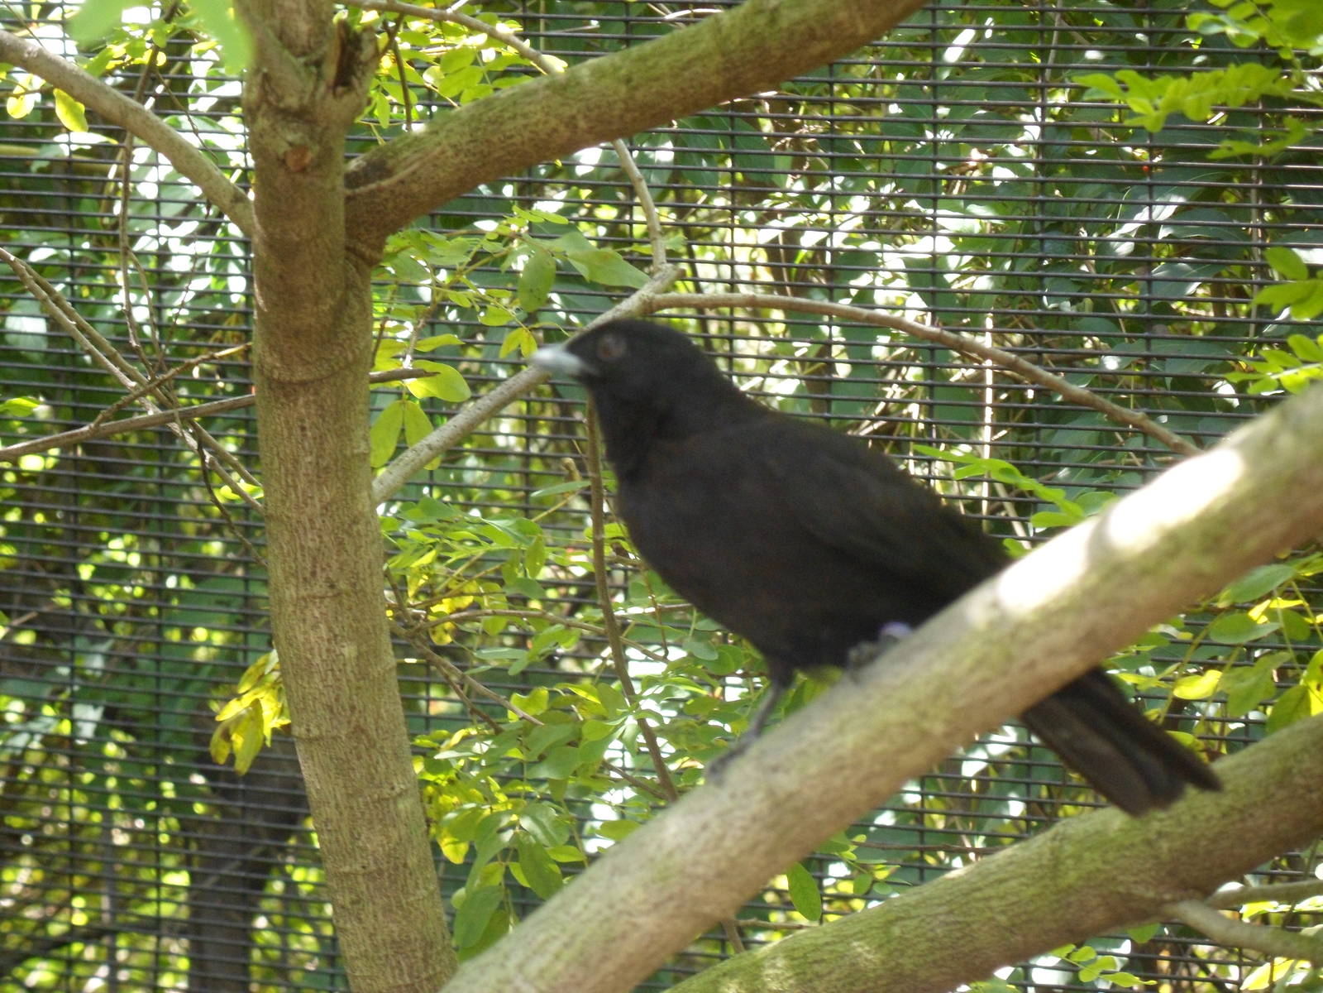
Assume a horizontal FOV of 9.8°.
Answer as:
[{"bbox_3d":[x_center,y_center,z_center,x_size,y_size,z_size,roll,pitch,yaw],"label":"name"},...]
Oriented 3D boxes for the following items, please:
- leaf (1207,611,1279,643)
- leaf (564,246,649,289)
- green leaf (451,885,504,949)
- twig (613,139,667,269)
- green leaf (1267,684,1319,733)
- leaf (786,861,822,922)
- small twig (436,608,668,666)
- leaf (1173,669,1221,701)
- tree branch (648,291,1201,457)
[{"bbox_3d":[0.361,0.081,4.760,0.045,0.019,0.013,-7,0,0],"label":"leaf"},{"bbox_3d":[-0.034,-0.145,4.900,0.058,0.022,0.013,21,0,0],"label":"leaf"},{"bbox_3d":[-0.115,0.264,4.820,0.023,0.045,0.012,33,0,0],"label":"green leaf"},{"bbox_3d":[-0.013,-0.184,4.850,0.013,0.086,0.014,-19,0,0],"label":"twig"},{"bbox_3d":[0.387,0.134,4.740,0.024,0.042,0.012,27,0,0],"label":"green leaf"},{"bbox_3d":[0.089,0.249,4.830,0.019,0.041,0.011,-24,0,0],"label":"leaf"},{"bbox_3d":[-0.068,0.087,4.920,0.154,0.022,0.020,10,0,0],"label":"small twig"},{"bbox_3d":[0.332,0.116,4.760,0.032,0.015,0.013,-20,0,0],"label":"leaf"},{"bbox_3d":[0.165,-0.085,4.850,0.363,0.042,0.035,16,0,9],"label":"tree branch"}]

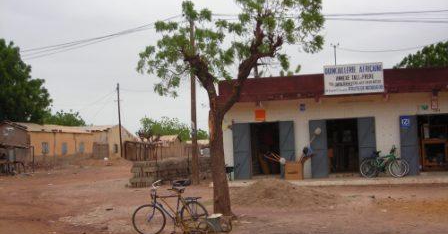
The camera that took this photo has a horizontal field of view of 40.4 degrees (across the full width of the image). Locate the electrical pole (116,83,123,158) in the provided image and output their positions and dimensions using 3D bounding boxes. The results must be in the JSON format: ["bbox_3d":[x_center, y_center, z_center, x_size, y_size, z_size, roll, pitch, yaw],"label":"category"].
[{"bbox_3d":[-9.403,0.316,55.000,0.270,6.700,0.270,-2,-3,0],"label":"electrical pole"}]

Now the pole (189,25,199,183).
[{"bbox_3d":[-1.198,-0.599,24.300,0.270,6.650,0.270,-2,-3,0],"label":"pole"}]

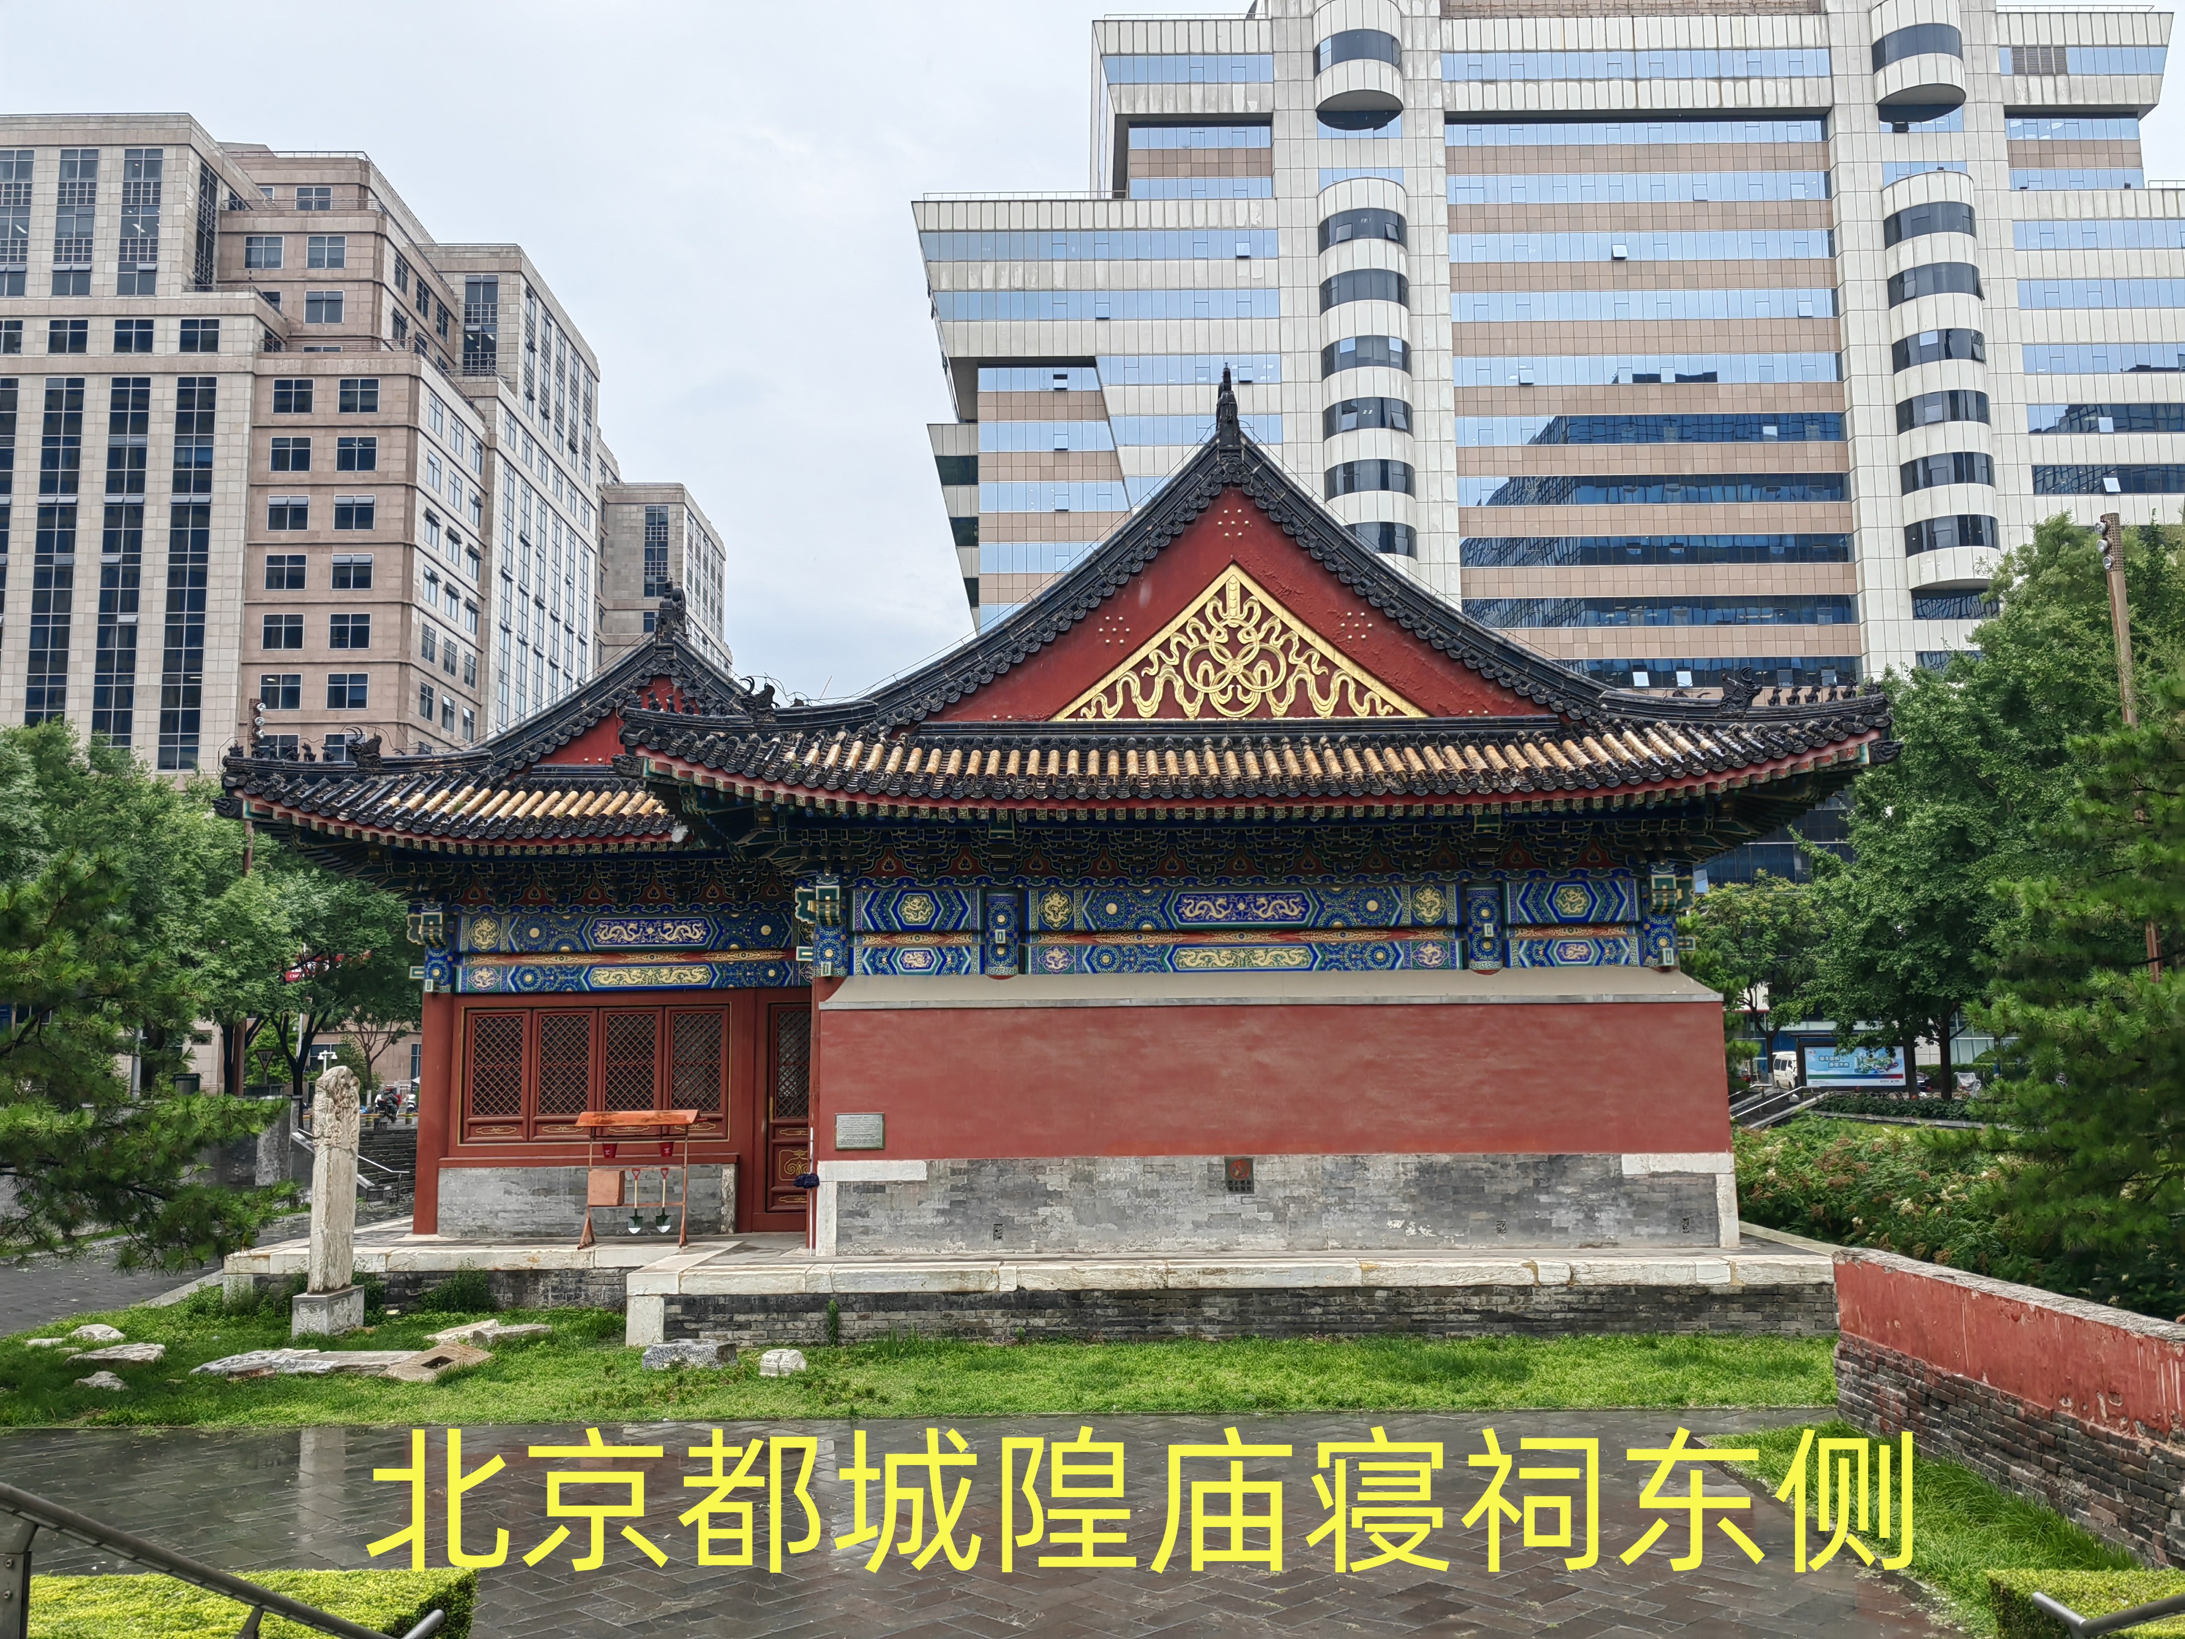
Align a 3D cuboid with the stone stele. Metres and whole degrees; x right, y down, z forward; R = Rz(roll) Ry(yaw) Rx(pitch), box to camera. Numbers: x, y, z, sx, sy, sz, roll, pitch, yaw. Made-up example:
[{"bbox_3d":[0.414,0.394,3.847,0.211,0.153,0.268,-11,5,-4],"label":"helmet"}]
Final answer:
[{"bbox_3d":[-10.579,5.281,25.565,0.500,3.639,1.000,-1,-8,1],"label":"stone stele"}]

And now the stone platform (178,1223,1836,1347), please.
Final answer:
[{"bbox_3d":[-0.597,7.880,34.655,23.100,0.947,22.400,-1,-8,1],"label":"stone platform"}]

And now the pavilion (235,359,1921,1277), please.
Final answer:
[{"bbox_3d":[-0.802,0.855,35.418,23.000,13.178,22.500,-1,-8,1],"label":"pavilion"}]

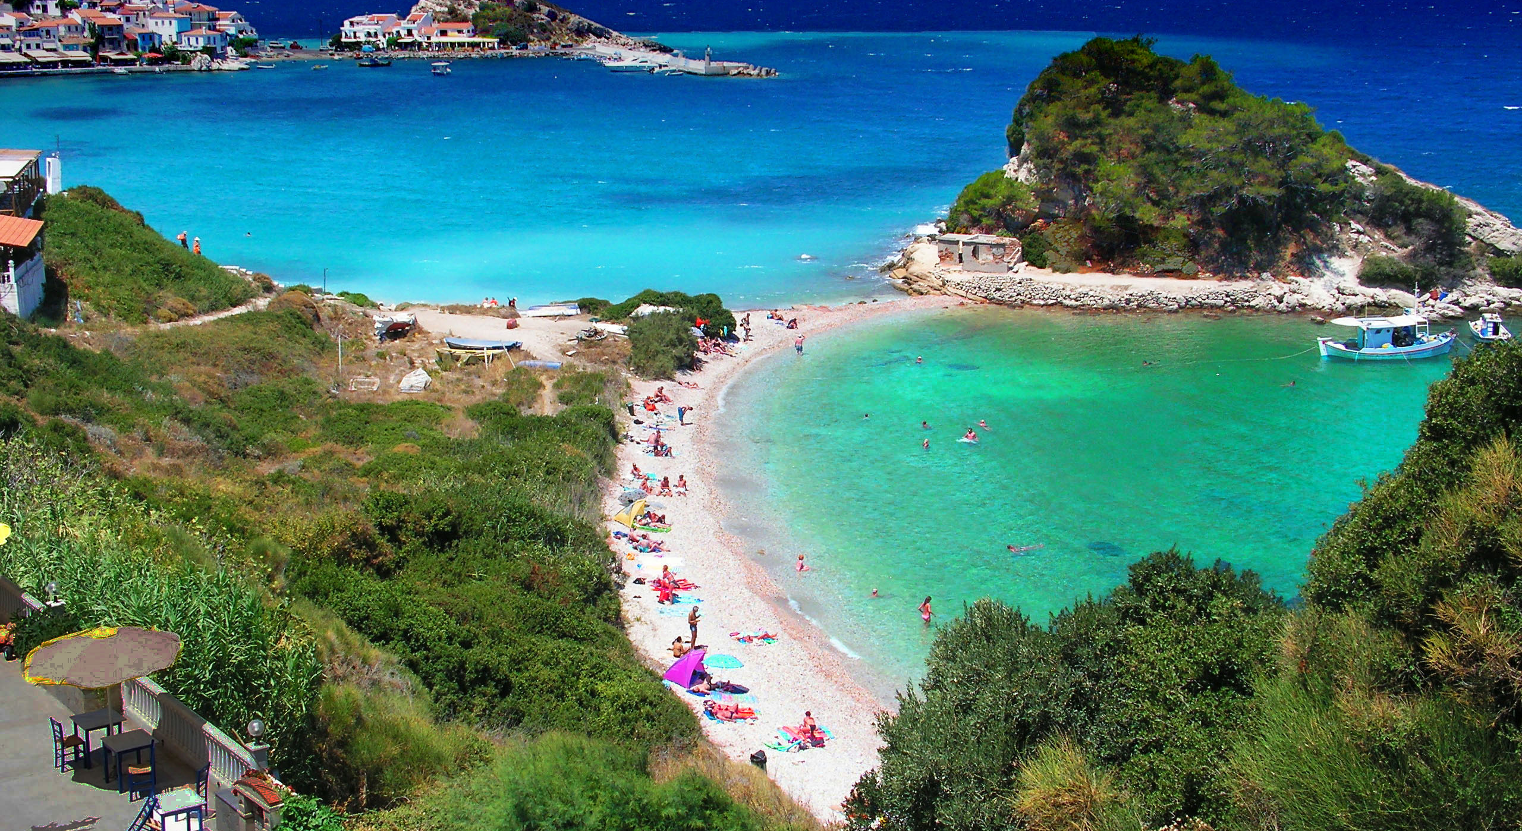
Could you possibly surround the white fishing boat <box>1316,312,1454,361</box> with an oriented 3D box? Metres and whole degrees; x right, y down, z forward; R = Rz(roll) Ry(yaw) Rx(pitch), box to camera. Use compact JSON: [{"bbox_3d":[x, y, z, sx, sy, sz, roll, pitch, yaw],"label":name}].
[{"bbox_3d":[44.177,-5.556,136.198,9.300,3.200,3.100,-2,14,-8],"label":"white fishing boat"}]

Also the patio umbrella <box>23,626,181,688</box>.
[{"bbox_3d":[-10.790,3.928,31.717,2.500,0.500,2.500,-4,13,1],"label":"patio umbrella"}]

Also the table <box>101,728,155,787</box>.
[{"bbox_3d":[-10.311,5.691,31.716,0.690,0.750,0.690,-11,17,-37],"label":"table"}]

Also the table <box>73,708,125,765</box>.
[{"bbox_3d":[-11.163,5.474,32.673,0.690,0.750,0.690,-12,18,-40],"label":"table"}]

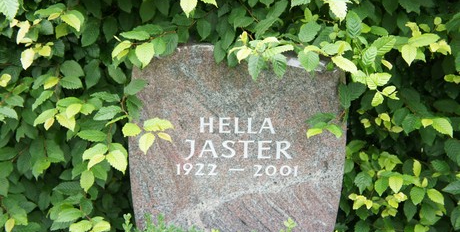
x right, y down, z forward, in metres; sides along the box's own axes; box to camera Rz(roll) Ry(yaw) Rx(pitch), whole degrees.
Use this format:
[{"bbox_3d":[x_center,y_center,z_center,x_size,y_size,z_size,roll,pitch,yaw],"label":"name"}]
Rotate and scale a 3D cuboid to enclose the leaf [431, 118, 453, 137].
[{"bbox_3d":[0.567,0.031,1.950,0.056,0.051,0.028,0,14,0],"label":"leaf"}]

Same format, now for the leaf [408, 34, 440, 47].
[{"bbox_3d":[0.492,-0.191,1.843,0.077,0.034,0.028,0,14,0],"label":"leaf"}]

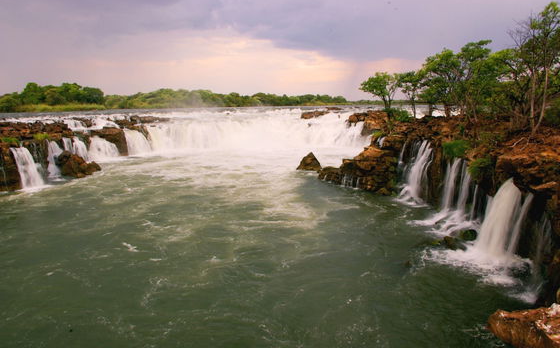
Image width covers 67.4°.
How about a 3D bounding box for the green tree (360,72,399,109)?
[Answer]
[{"bbox_3d":[14.380,-11.940,61.000,5.360,5.470,5.360,0,10,0],"label":"green tree"}]

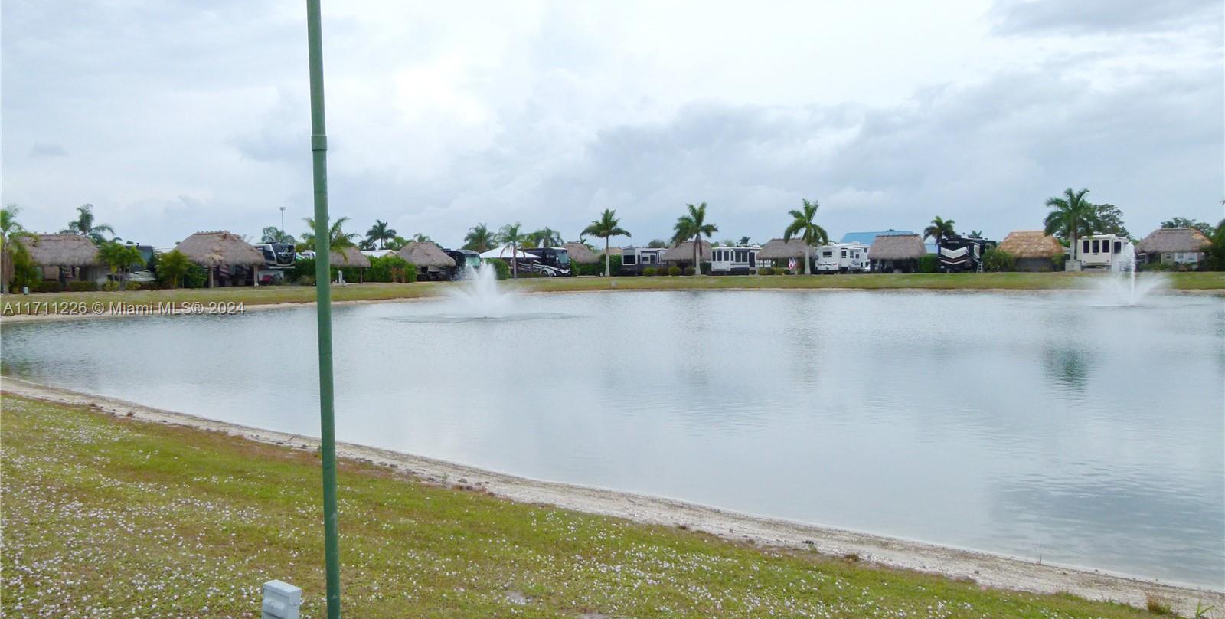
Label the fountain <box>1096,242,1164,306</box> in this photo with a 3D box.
[{"bbox_3d":[26.650,-1.830,45.500,3.100,3.270,3.100,1,3,30],"label":"fountain"}]

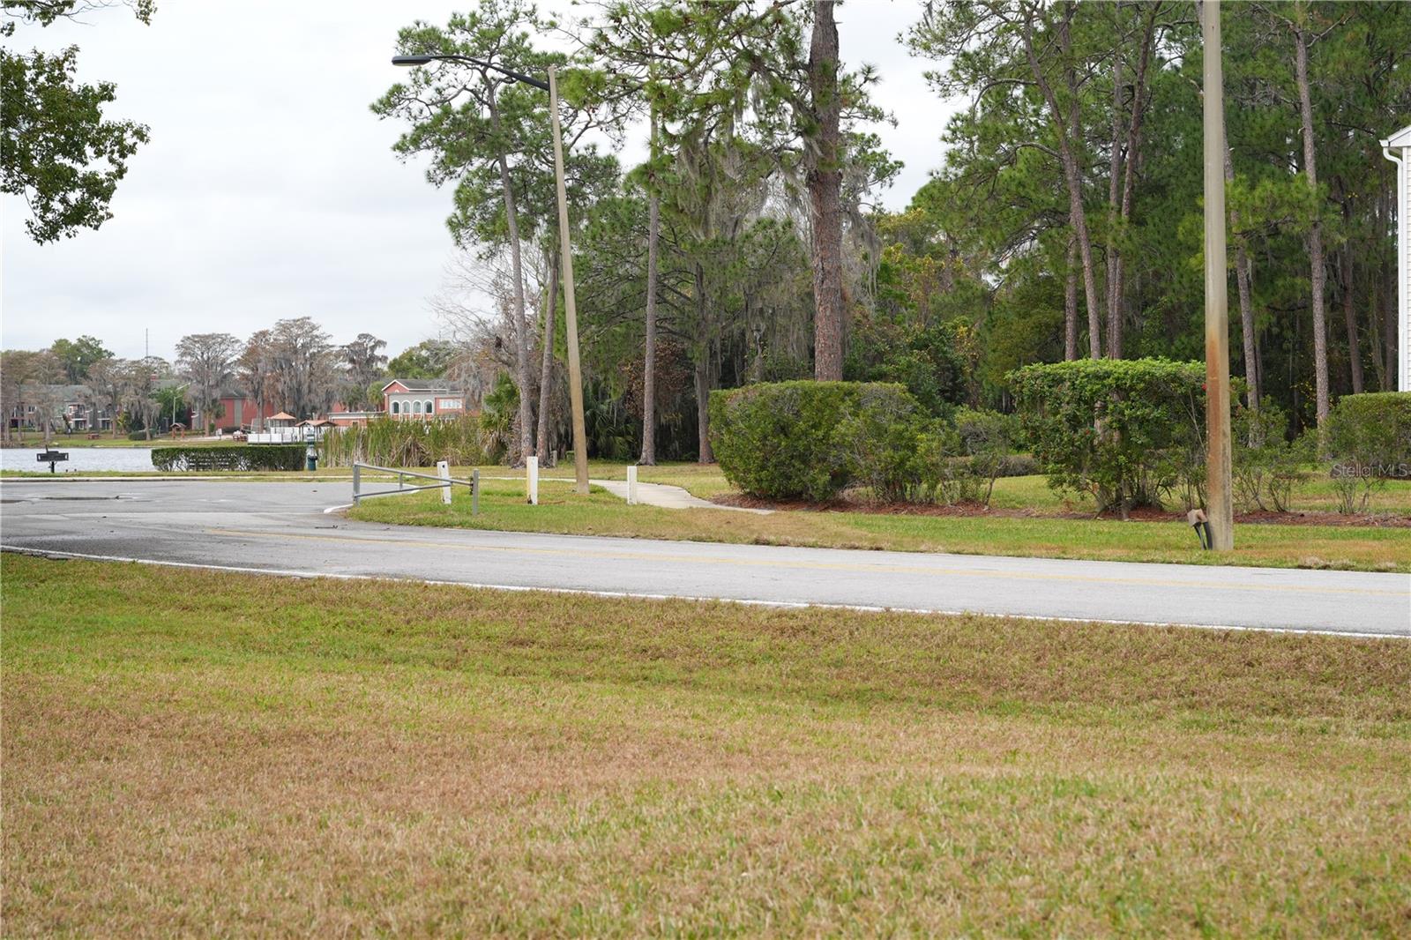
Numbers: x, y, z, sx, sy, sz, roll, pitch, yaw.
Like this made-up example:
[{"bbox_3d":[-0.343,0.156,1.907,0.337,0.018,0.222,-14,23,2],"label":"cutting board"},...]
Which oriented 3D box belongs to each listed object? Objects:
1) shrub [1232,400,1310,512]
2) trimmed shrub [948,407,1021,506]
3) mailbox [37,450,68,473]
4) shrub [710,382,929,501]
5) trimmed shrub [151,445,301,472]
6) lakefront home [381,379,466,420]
[{"bbox_3d":[9.663,-0.236,47.000,1.400,1.900,1.300,0,1,24],"label":"shrub"},{"bbox_3d":[5.115,-0.252,50.200,1.250,1.820,1.200,0,1,24],"label":"trimmed shrub"},{"bbox_3d":[-22.367,-0.302,94.000,1.050,0.750,0.500,0,1,-9],"label":"mailbox"},{"bbox_3d":[2.288,-0.563,55.000,4.000,2.300,1.900,1,1,41],"label":"shrub"},{"bbox_3d":[-16.466,-0.399,94.500,5.250,0.950,0.950,0,1,0],"label":"trimmed shrub"},{"bbox_3d":[-42.188,-9.882,410.000,12.500,7.200,11.000,0,1,-14],"label":"lakefront home"}]

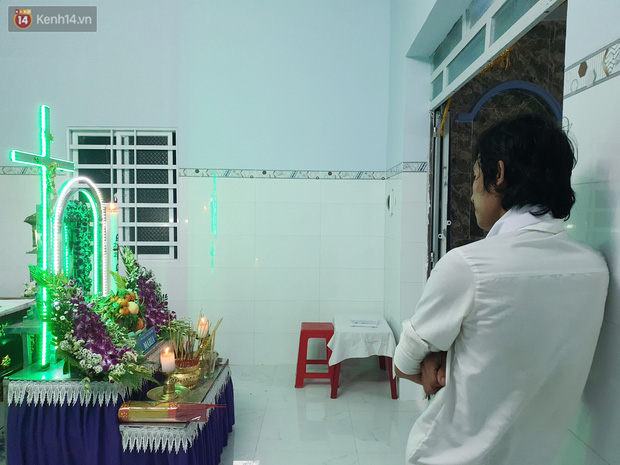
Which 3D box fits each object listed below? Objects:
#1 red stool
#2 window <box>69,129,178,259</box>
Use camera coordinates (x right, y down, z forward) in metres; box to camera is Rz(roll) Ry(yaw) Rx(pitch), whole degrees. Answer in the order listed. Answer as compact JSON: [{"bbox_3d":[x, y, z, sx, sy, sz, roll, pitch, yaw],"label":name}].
[{"bbox_3d":[0.059,1.016,3.926,0.355,0.458,0.355,0,2,-2],"label":"red stool"},{"bbox_3d":[-1.706,-0.356,4.278,1.000,1.200,0.110,0,2,0],"label":"window"}]

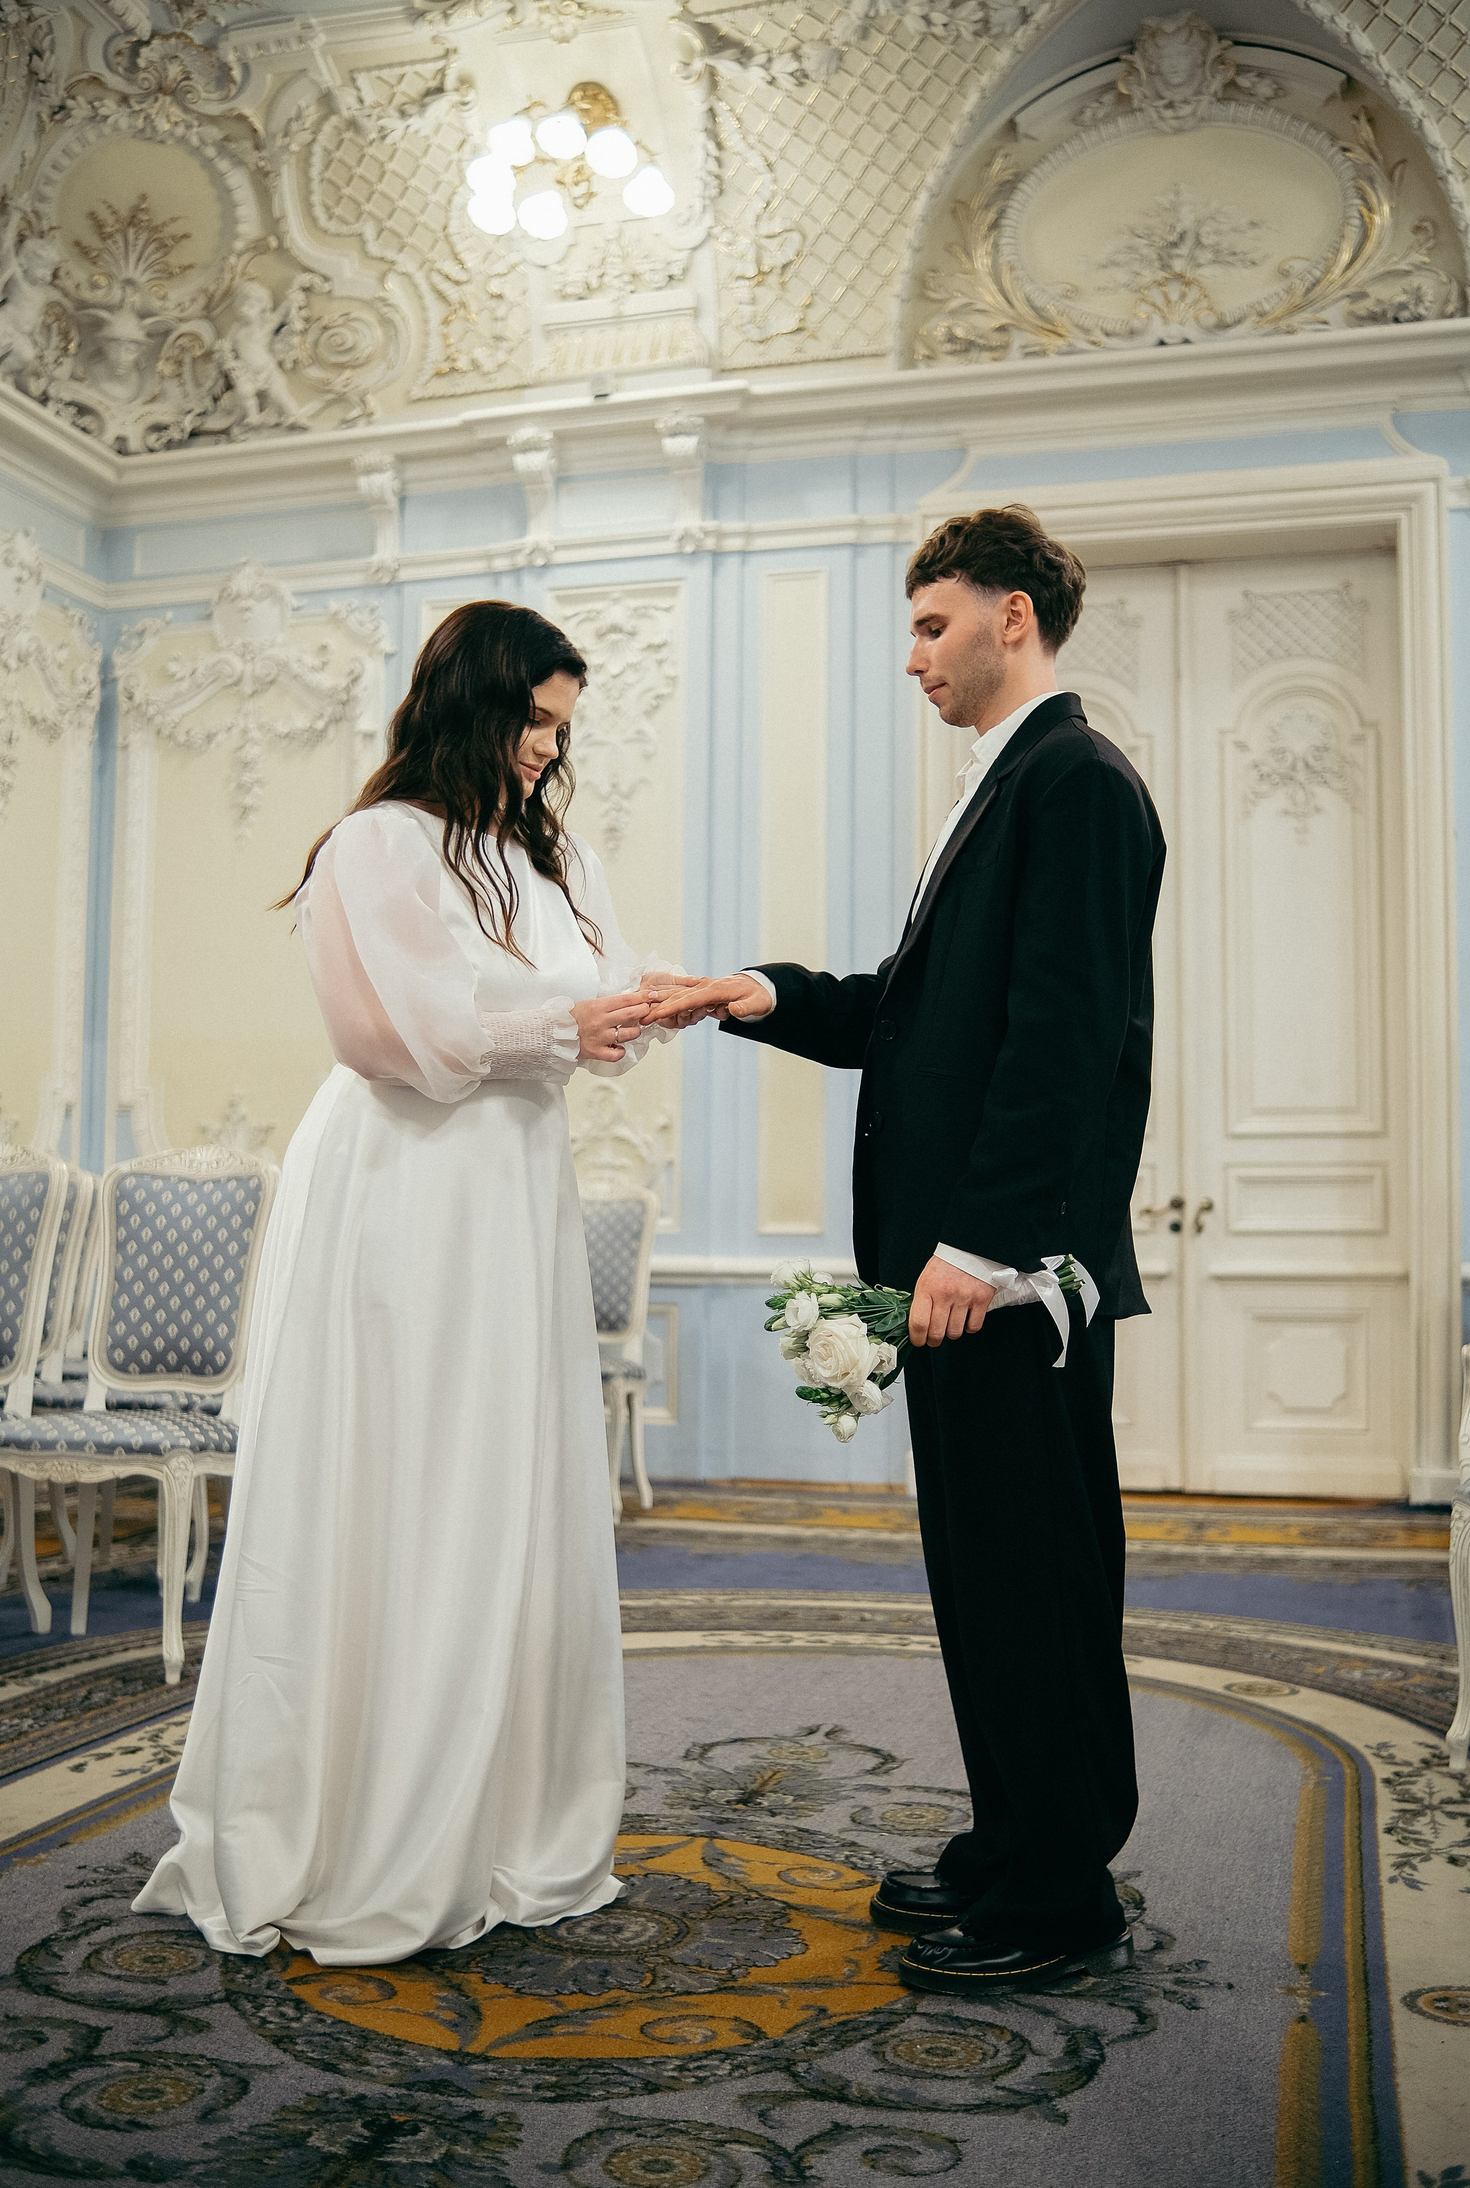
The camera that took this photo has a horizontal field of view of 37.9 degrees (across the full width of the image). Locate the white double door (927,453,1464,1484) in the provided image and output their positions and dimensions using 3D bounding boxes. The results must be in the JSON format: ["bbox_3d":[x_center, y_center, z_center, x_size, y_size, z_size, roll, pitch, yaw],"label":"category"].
[{"bbox_3d":[1.633,-0.423,7.832,1.898,3.720,0.220,-1,-4,16],"label":"white double door"}]

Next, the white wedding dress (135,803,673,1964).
[{"bbox_3d":[-0.428,0.327,2.813,0.630,1.440,0.600,-3,-5,38],"label":"white wedding dress"}]

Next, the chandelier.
[{"bbox_3d":[-0.579,-3.418,7.607,0.730,0.600,0.730,1,-4,0],"label":"chandelier"}]

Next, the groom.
[{"bbox_3d":[0.212,0.147,2.707,0.670,1.795,0.530,1,-4,-10],"label":"groom"}]

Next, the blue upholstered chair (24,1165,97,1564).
[{"bbox_3d":[-2.026,0.714,5.635,0.520,1.060,0.580,-1,-4,16],"label":"blue upholstered chair"}]

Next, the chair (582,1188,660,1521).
[{"bbox_3d":[-0.545,0.832,7.038,0.520,1.060,0.580,-1,-4,16],"label":"chair"}]

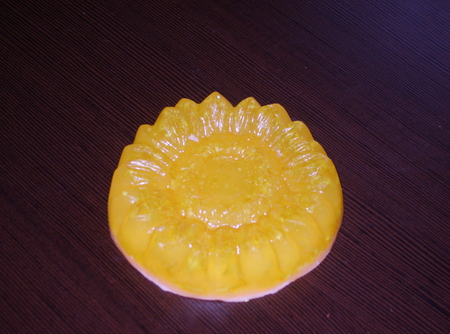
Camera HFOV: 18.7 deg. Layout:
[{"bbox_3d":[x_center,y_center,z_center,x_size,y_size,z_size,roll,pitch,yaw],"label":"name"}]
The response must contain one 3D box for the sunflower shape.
[{"bbox_3d":[0.000,0.007,0.494,0.085,0.024,0.085,0,48,0],"label":"sunflower shape"}]

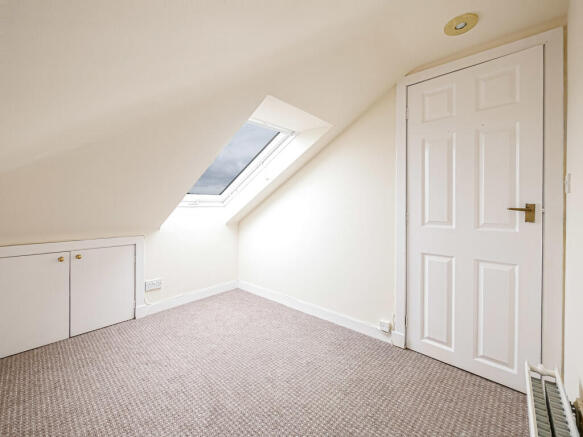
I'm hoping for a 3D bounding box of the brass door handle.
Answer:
[{"bbox_3d":[1.309,-0.028,1.343,0.118,0.105,0.055,1,3,41],"label":"brass door handle"}]

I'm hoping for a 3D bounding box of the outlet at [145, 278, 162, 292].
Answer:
[{"bbox_3d":[-1.417,0.682,2.414,0.025,0.093,0.146,1,3,41],"label":"outlet"}]

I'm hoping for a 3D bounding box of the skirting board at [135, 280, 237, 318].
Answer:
[{"bbox_3d":[-1.127,0.918,2.762,0.020,0.105,1.200,1,3,41],"label":"skirting board"}]

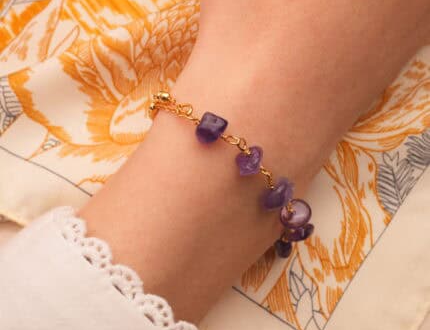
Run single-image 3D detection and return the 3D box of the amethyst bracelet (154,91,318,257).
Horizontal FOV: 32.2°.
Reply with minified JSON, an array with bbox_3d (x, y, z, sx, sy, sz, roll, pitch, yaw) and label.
[{"bbox_3d":[0.004,0.003,0.237,0.063,0.047,0.014,38,69,6],"label":"amethyst bracelet"}]

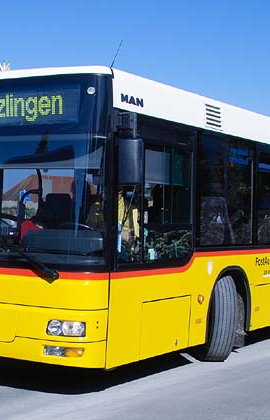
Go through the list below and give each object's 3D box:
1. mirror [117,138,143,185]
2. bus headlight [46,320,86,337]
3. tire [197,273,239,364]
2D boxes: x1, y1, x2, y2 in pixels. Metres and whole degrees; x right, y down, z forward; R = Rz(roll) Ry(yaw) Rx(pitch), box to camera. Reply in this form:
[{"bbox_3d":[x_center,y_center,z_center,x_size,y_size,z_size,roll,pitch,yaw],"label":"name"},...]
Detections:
[{"bbox_3d":[-0.034,-0.396,6.282,0.190,0.385,0.110,1,-1,21],"label":"mirror"},{"bbox_3d":[-0.543,0.943,6.143,0.320,0.115,0.110,1,-1,24],"label":"bus headlight"},{"bbox_3d":[0.899,1.178,8.414,0.275,0.945,0.945,7,-1,0],"label":"tire"}]

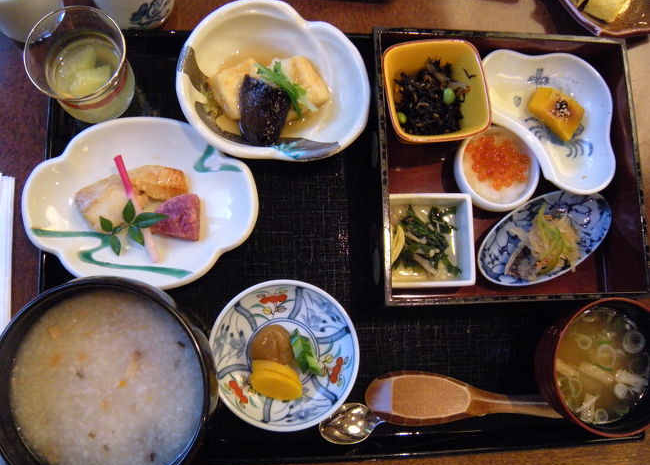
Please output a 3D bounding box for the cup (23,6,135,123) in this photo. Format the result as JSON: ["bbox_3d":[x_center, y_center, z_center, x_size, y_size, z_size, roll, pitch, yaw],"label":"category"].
[{"bbox_3d":[-0.188,-0.126,0.518,0.073,0.074,0.073,0,80,-7],"label":"cup"}]

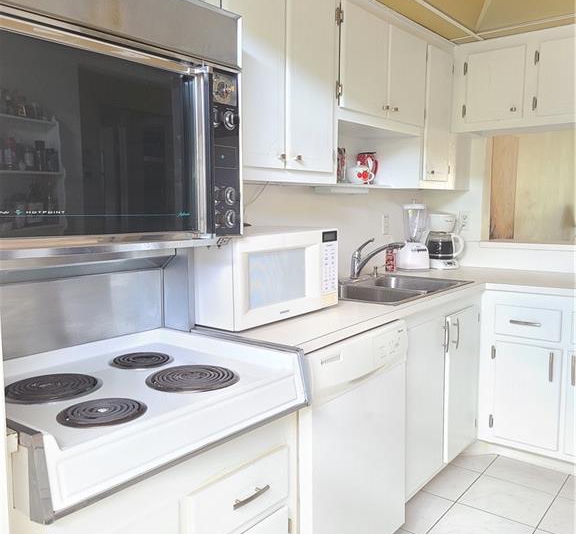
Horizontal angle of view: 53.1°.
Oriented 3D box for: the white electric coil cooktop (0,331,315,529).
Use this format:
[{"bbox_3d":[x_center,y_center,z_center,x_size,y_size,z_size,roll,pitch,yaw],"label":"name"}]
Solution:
[{"bbox_3d":[-0.382,0.309,1.400,0.532,0.156,0.773,5,8,37],"label":"white electric coil cooktop"}]

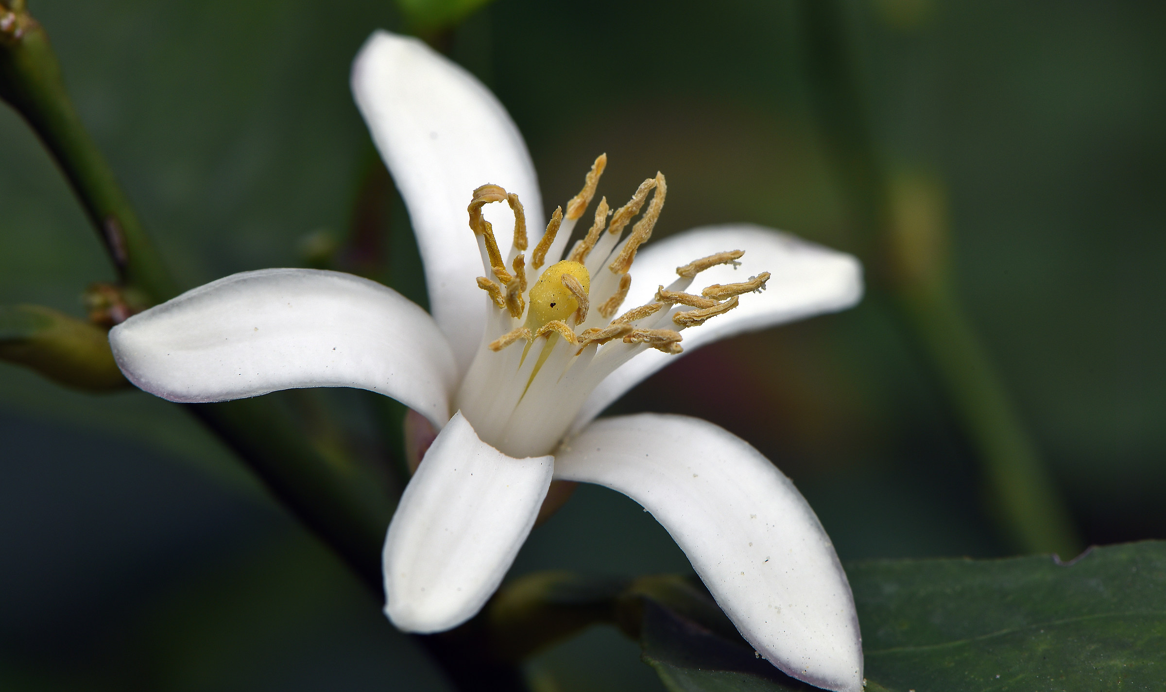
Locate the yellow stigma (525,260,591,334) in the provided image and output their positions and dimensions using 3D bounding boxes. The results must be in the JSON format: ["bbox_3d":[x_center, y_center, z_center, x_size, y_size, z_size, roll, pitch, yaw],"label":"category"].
[{"bbox_3d":[-0.001,-0.002,0.166,0.003,0.004,0.003,9,46,-10],"label":"yellow stigma"}]

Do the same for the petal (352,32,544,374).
[{"bbox_3d":[-0.007,-0.008,0.178,0.007,0.004,0.022,-8,62,-20],"label":"petal"}]

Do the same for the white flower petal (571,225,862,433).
[{"bbox_3d":[0.007,-0.002,0.177,0.020,0.004,0.006,-24,72,-29],"label":"white flower petal"}]

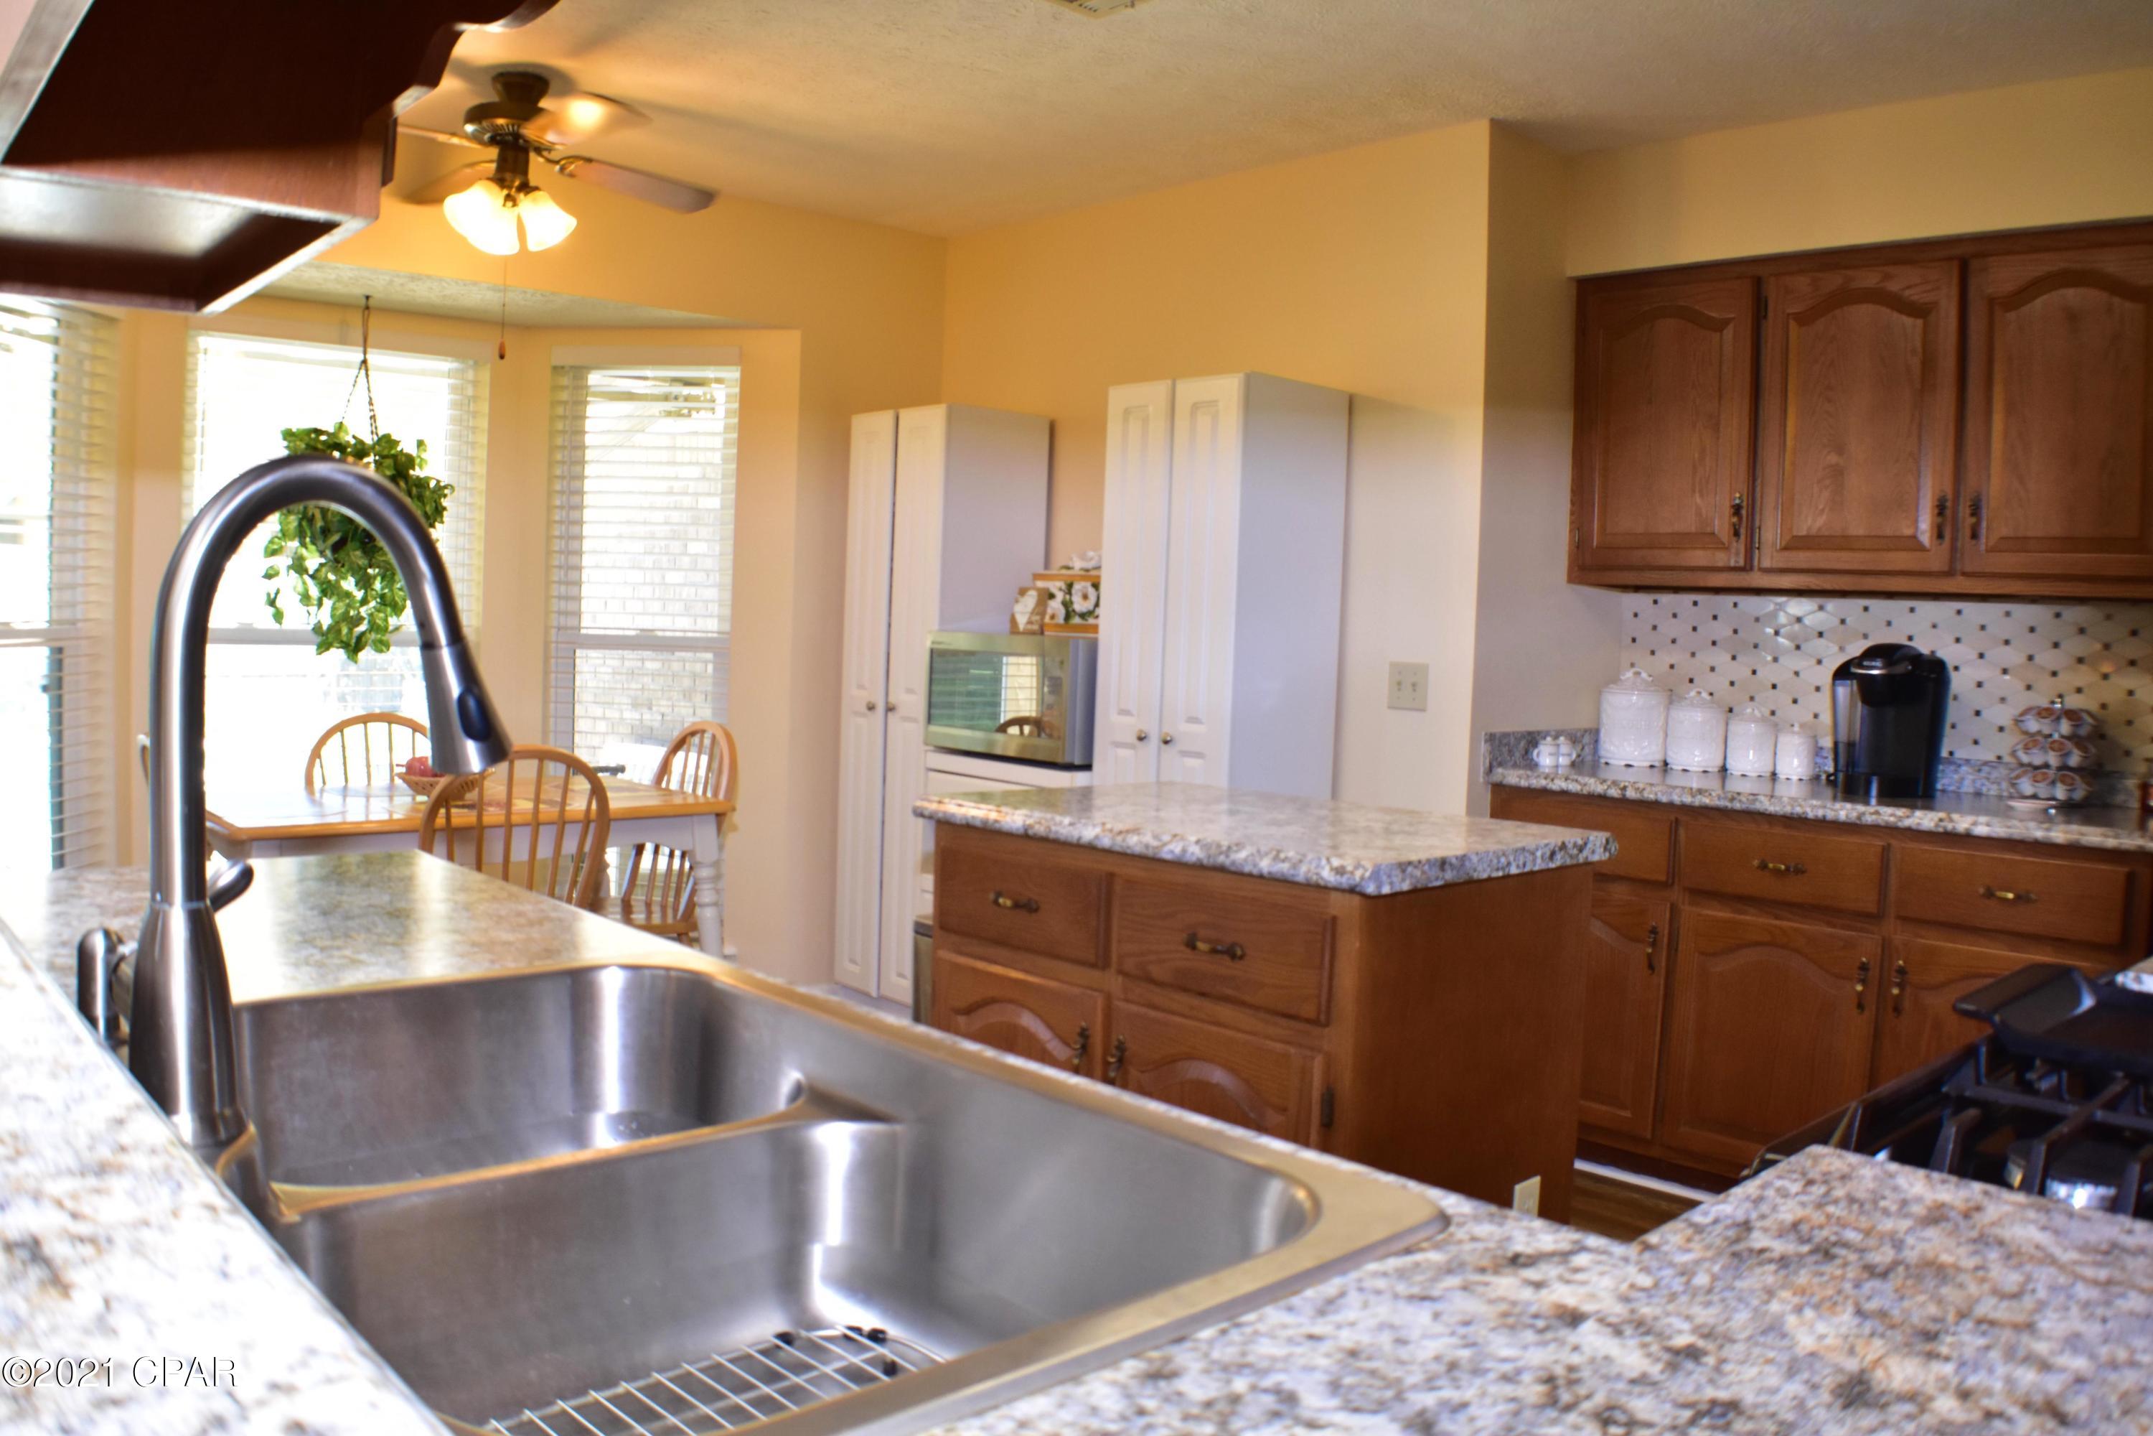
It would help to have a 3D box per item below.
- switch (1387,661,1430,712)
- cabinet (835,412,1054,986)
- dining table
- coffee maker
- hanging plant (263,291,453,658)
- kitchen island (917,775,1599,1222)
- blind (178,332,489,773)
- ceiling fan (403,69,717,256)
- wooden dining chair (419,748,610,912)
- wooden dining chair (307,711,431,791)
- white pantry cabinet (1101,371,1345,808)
[{"bbox_3d":[0.814,-0.076,4.986,0.012,0.117,0.116,1,3,-39],"label":"switch"},{"bbox_3d":[-0.418,-0.009,6.250,0.391,1.823,0.493,-1,4,-41],"label":"cabinet"},{"bbox_3d":[-1.427,0.544,4.532,1.190,0.750,0.720,1,3,-44],"label":"dining table"},{"bbox_3d":[1.687,0.001,4.215,0.215,0.320,0.270,4,4,41],"label":"coffee maker"},{"bbox_3d":[-2.107,-0.698,5.964,0.540,1.060,0.530,1,3,-39],"label":"hanging plant"},{"bbox_3d":[0.255,0.626,3.248,0.534,0.870,0.932,-1,4,-41],"label":"kitchen island"},{"bbox_3d":[-2.223,-0.380,6.130,0.900,1.500,0.065,0,3,-33],"label":"blind"},{"bbox_3d":[-1.311,-1.295,4.780,1.140,0.420,1.140,0,4,-36],"label":"ceiling fan"},{"bbox_3d":[-1.275,0.483,4.264,0.430,0.910,0.500,1,3,-39],"label":"wooden dining chair"},{"bbox_3d":[-1.608,0.438,4.918,0.430,0.910,0.500,1,3,-39],"label":"wooden dining chair"},{"bbox_3d":[0.331,0.066,5.276,0.390,1.820,0.555,1,3,-39],"label":"white pantry cabinet"}]

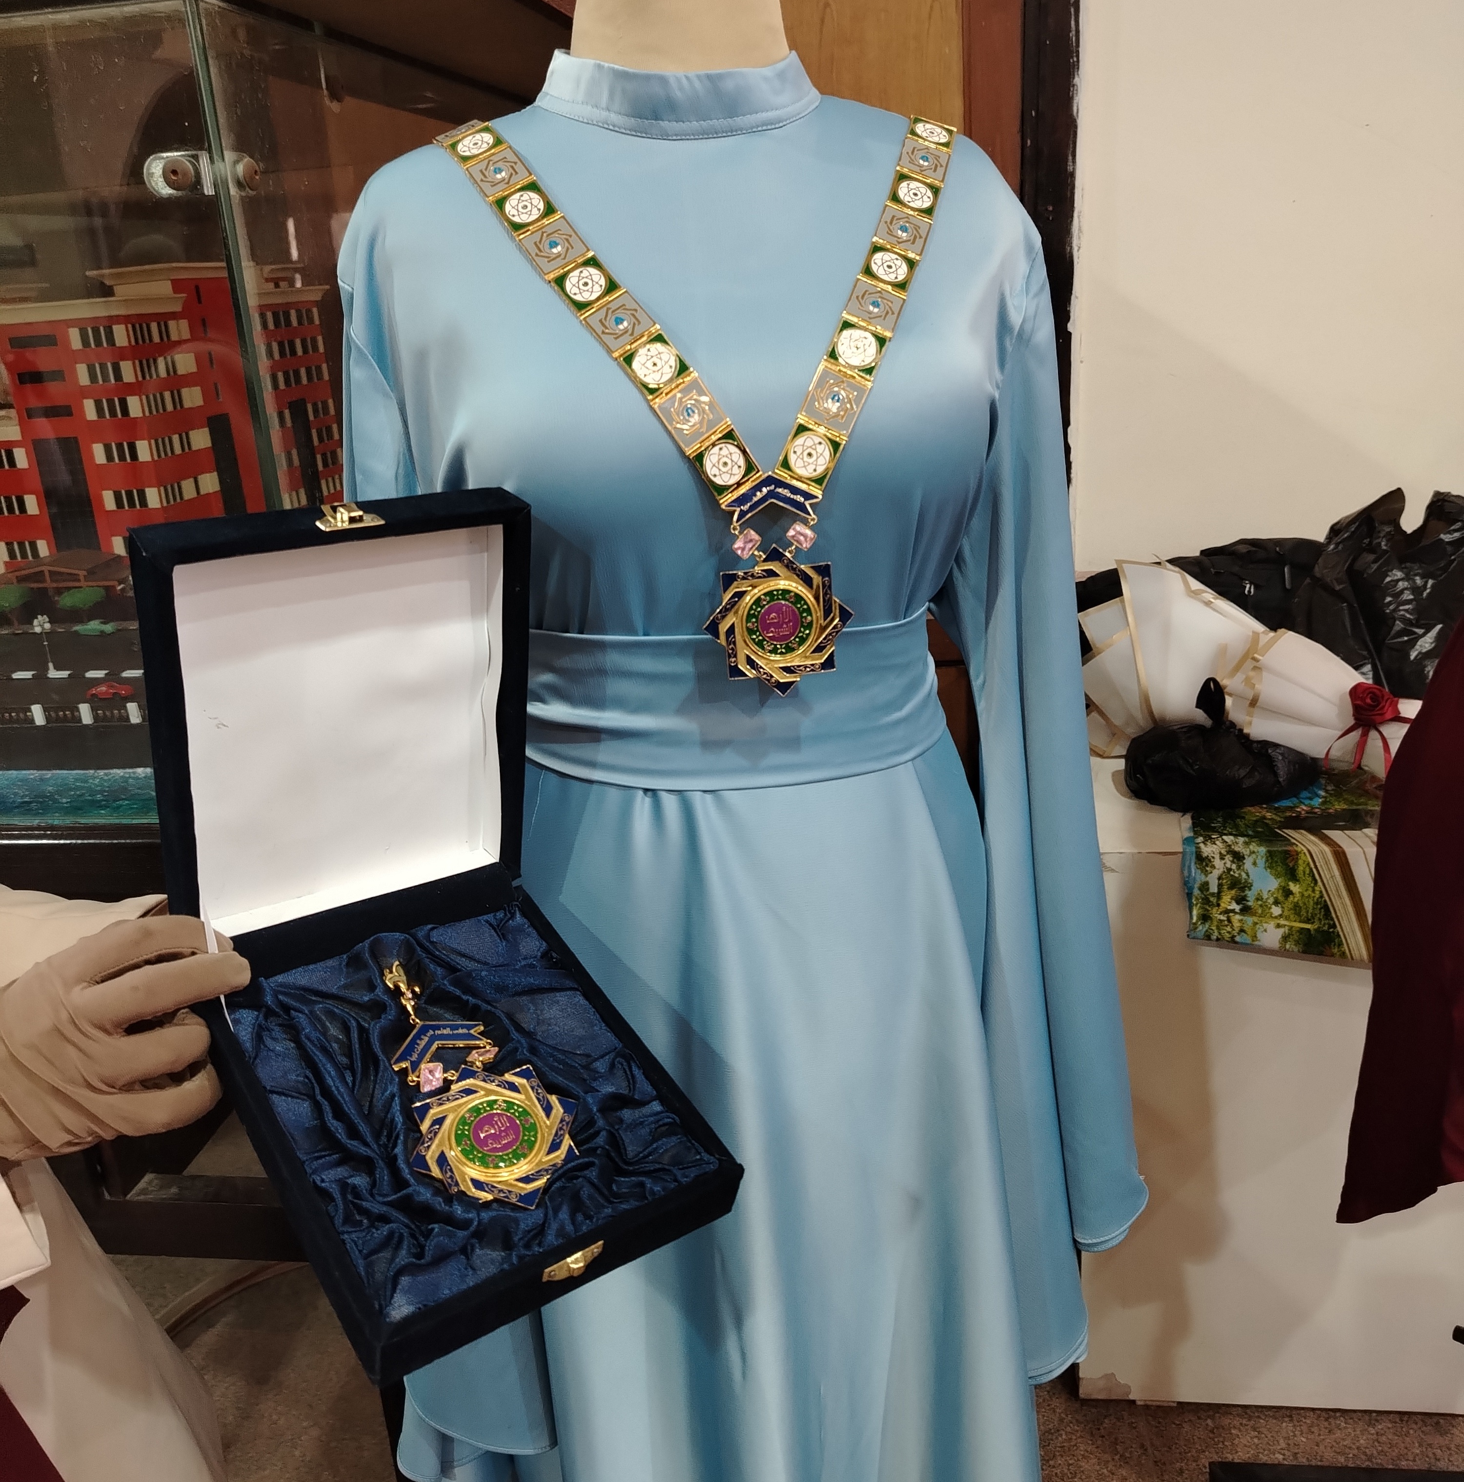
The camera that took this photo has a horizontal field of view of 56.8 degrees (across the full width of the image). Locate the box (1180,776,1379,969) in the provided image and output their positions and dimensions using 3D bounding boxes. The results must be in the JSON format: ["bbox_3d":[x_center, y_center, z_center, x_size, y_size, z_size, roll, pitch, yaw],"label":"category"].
[{"bbox_3d":[0.642,0.123,1.554,0.250,0.150,0.240,-1,19,7],"label":"box"}]

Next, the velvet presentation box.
[{"bbox_3d":[-0.140,0.069,0.662,0.193,0.267,0.305,-14,40,-35],"label":"velvet presentation box"}]

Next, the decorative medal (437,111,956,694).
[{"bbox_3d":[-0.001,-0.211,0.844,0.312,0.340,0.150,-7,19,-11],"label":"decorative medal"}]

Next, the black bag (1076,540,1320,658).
[{"bbox_3d":[0.708,-0.178,2.012,0.370,0.200,0.190,-1,19,7],"label":"black bag"}]

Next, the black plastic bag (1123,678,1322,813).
[{"bbox_3d":[0.598,-0.009,1.626,0.225,0.130,0.165,-1,19,7],"label":"black plastic bag"}]

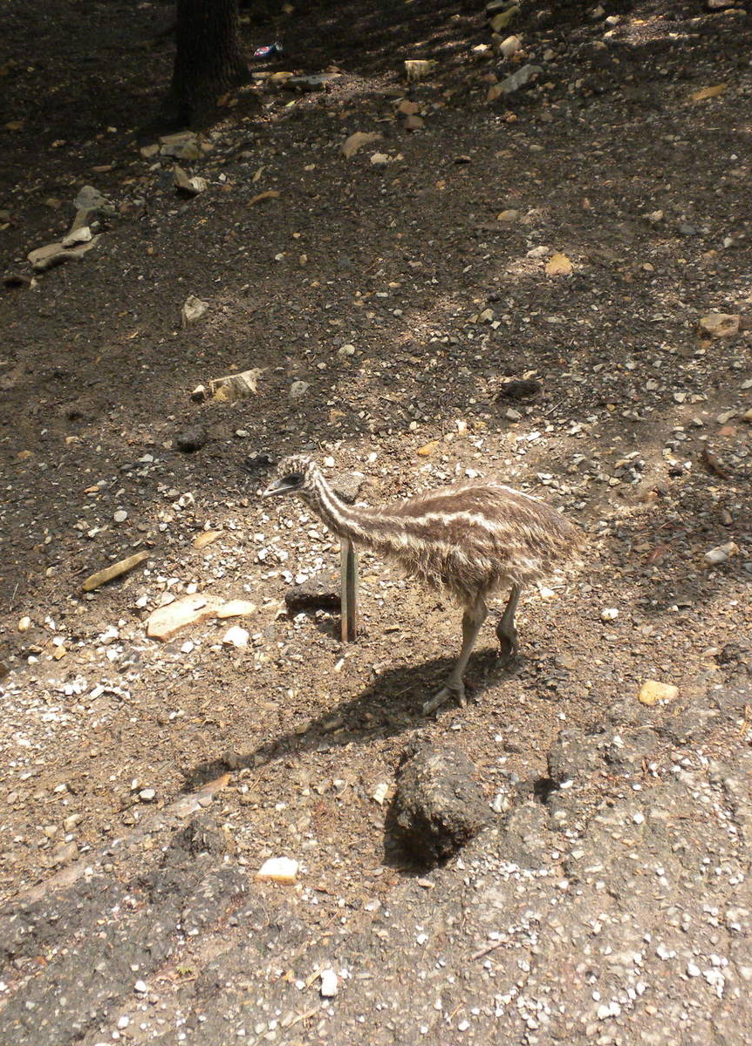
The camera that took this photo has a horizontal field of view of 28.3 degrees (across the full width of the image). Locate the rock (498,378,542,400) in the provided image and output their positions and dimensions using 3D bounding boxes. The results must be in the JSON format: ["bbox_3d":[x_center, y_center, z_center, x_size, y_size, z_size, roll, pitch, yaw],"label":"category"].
[{"bbox_3d":[0.326,-0.302,3.376,0.095,0.039,0.054,0,30,0],"label":"rock"}]

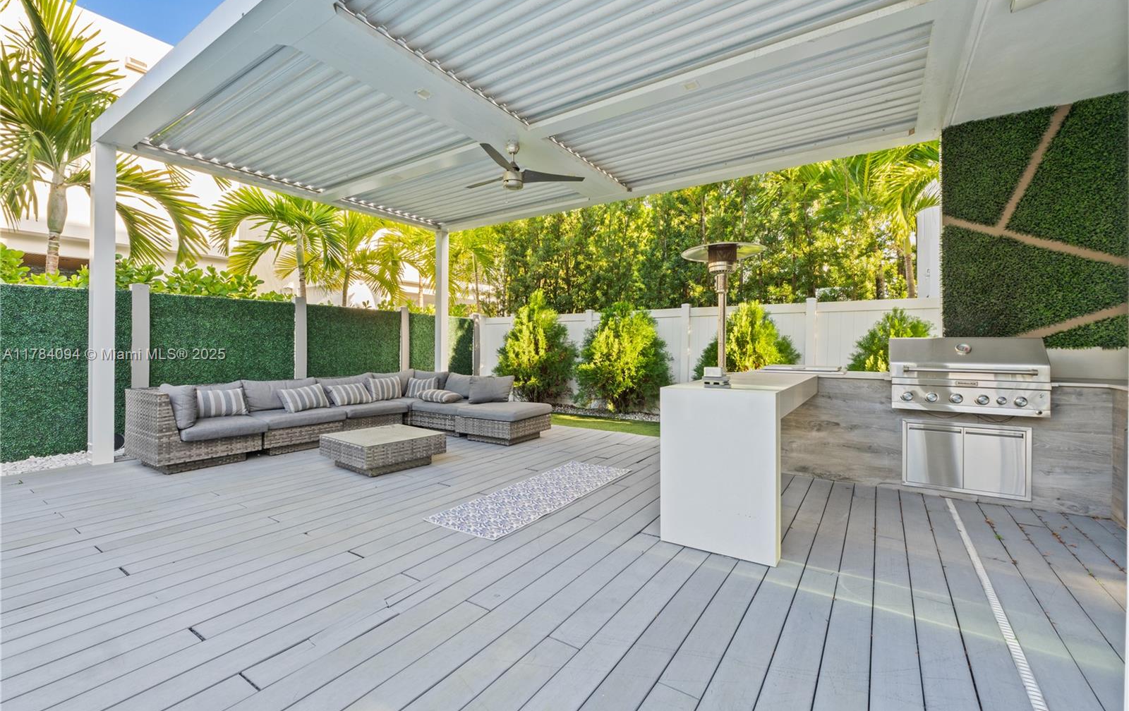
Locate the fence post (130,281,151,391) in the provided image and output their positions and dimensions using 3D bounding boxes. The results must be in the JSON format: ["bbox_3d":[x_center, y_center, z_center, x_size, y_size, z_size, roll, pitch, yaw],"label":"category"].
[{"bbox_3d":[-4.962,0.111,5.502,0.135,1.879,0.140,1,1,34],"label":"fence post"}]

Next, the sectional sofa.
[{"bbox_3d":[-2.188,0.650,5.269,2.582,0.784,3.511,1,1,34],"label":"sectional sofa"}]

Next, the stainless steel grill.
[{"bbox_3d":[3.090,0.141,3.668,0.896,0.562,0.638,1,1,34],"label":"stainless steel grill"}]

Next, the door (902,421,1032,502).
[{"bbox_3d":[2.982,0.768,3.512,0.738,0.514,0.034,1,1,34],"label":"door"}]

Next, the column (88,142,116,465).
[{"bbox_3d":[-4.520,-0.504,4.576,0.153,3.102,0.155,1,1,34],"label":"column"}]

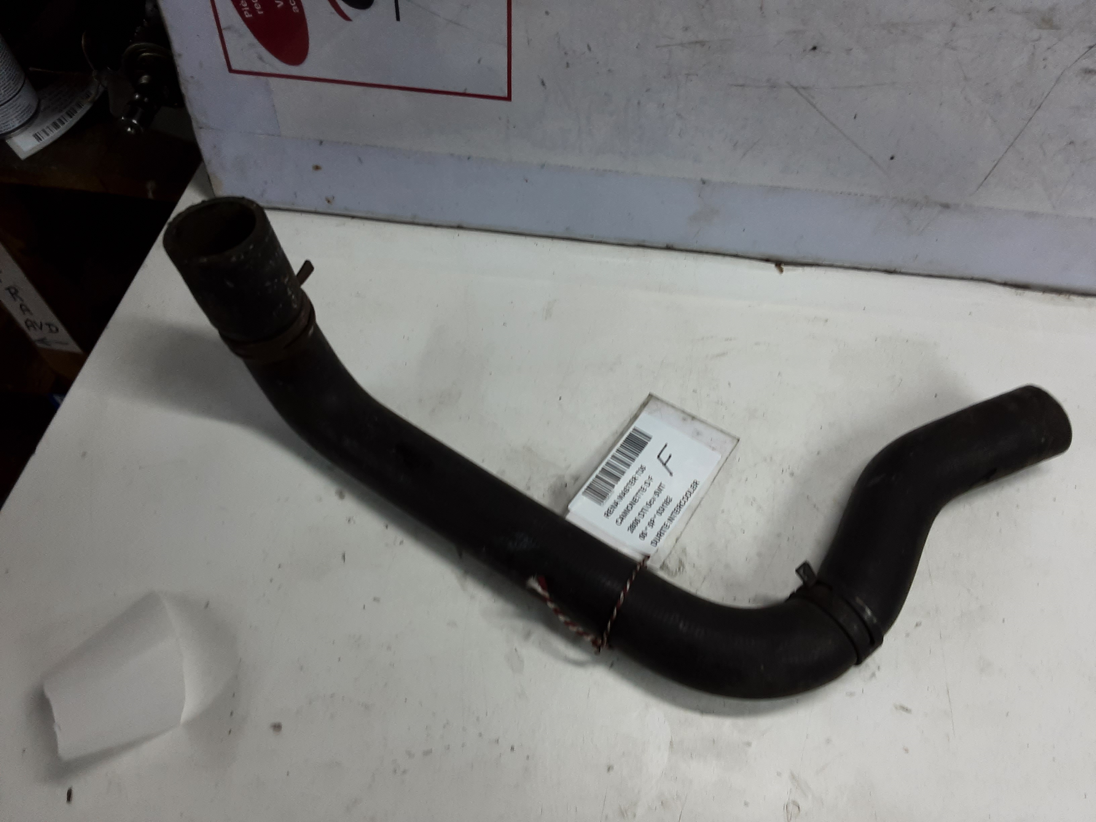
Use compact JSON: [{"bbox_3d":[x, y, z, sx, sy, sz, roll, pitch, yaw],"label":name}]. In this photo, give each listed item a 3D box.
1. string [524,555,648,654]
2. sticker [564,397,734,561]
[{"bbox_3d":[0.025,0.092,0.483,0.056,0.053,0.070,29,53,20],"label":"string"},{"bbox_3d":[0.070,0.044,0.562,0.071,0.004,0.126,26,53,18],"label":"sticker"}]

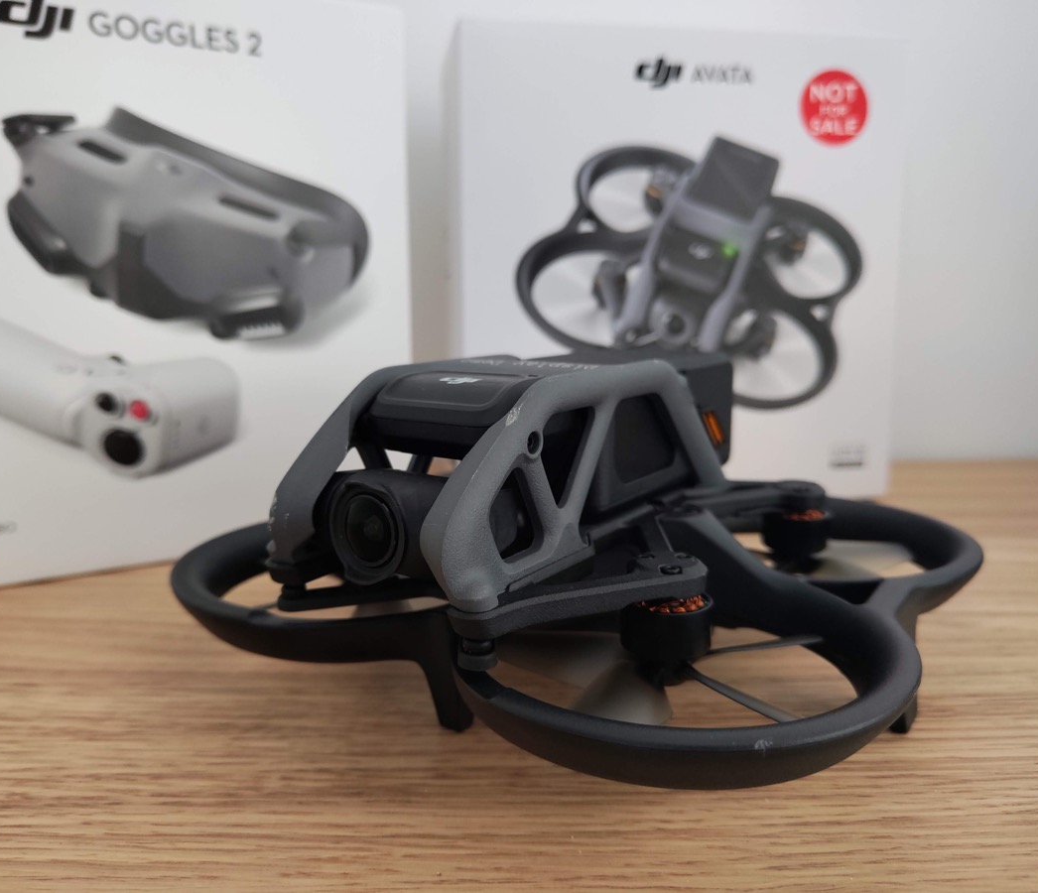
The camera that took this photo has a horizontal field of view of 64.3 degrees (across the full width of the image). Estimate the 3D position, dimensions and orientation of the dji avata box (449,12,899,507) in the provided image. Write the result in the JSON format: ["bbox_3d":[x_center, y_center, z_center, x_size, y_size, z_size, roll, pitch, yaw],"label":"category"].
[{"bbox_3d":[0.071,-0.084,0.421,0.207,0.213,0.087,-2,9,-9],"label":"dji avata box"}]

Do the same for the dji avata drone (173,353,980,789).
[{"bbox_3d":[0.019,0.017,0.225,0.180,0.080,0.180,6,12,35],"label":"dji avata drone"}]

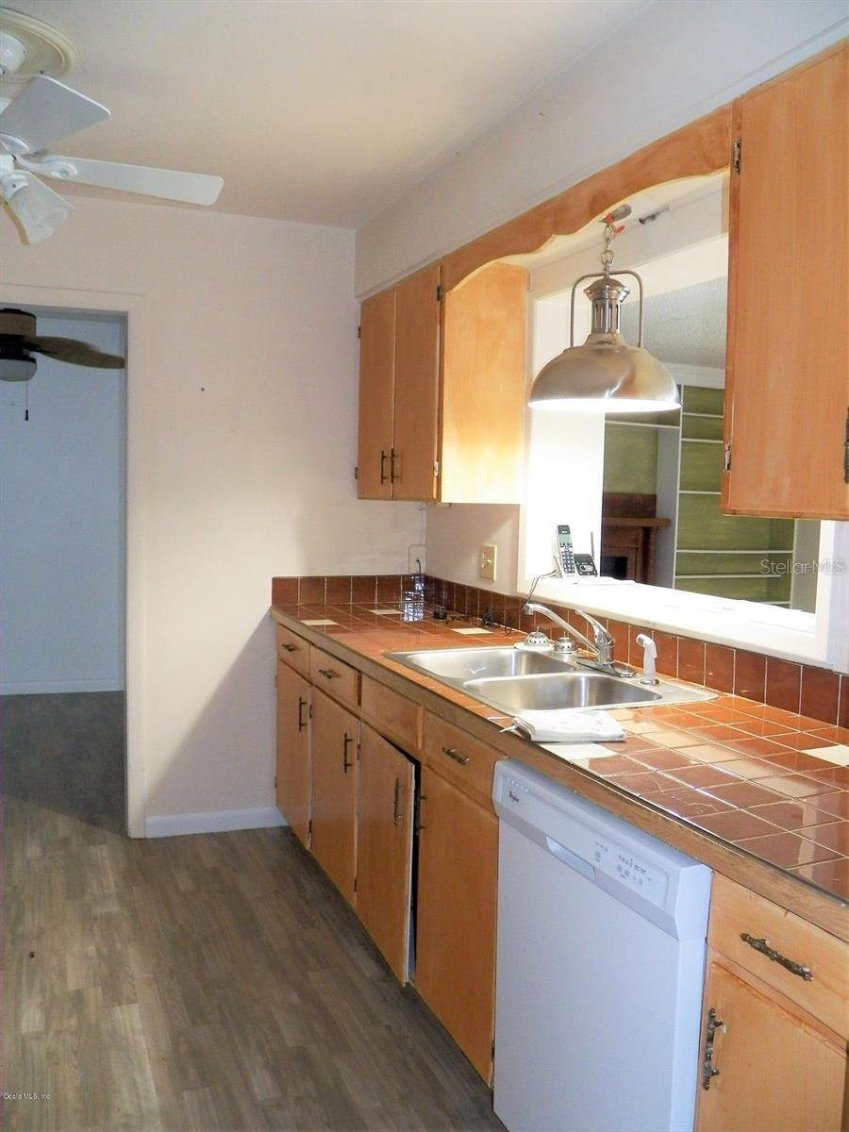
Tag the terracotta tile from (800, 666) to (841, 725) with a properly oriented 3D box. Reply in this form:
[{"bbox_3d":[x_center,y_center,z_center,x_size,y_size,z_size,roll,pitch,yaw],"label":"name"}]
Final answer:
[{"bbox_3d":[0.857,0.280,1.979,0.010,0.110,0.101,-1,5,-24],"label":"terracotta tile"}]

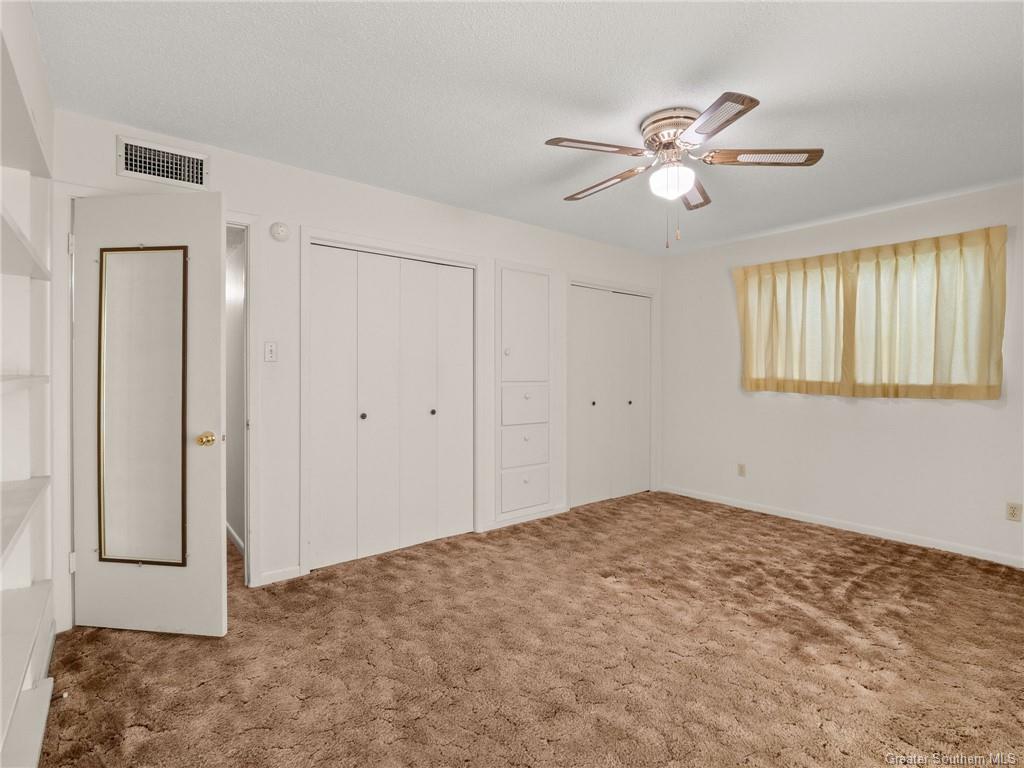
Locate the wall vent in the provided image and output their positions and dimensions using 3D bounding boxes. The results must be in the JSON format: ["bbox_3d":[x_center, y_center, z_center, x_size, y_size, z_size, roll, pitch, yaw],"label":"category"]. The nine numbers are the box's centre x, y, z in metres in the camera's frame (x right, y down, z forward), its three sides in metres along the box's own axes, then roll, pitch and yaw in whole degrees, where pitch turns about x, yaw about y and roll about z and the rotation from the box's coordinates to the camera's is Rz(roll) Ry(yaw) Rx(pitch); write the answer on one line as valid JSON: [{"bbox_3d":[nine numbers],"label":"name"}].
[{"bbox_3d":[-1.782,-1.126,2.429,0.385,0.205,0.030,-1,1,-38],"label":"wall vent"}]

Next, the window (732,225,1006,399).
[{"bbox_3d":[2.590,-0.466,3.640,0.100,1.110,1.680,-1,1,-38],"label":"window"}]

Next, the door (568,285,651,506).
[{"bbox_3d":[0.996,0.114,4.638,1.210,2.010,0.050,-1,1,-38],"label":"door"}]

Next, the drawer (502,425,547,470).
[{"bbox_3d":[0.004,0.504,4.087,0.505,0.347,0.400,-1,1,-38],"label":"drawer"}]

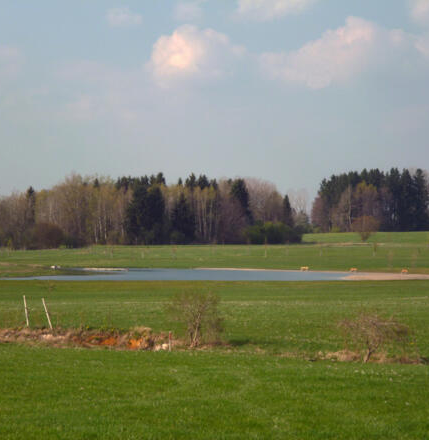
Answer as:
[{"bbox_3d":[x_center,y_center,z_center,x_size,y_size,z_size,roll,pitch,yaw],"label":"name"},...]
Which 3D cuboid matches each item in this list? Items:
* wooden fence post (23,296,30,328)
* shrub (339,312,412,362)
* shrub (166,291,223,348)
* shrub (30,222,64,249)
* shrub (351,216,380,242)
[{"bbox_3d":[-8.034,3.910,71.000,0.100,1.430,0.100,-7,-1,0],"label":"wooden fence post"},{"bbox_3d":[5.778,4.243,60.000,2.528,1.806,2.401,0,-1,0],"label":"shrub"},{"bbox_3d":[-0.755,3.952,66.000,2.224,2.304,2.113,0,-1,0],"label":"shrub"},{"bbox_3d":[-45.733,4.245,455.000,9.859,7.120,8.873,0,-1,0],"label":"shrub"},{"bbox_3d":[40.897,2.573,450.000,7.584,7.042,7.584,0,-1,0],"label":"shrub"}]

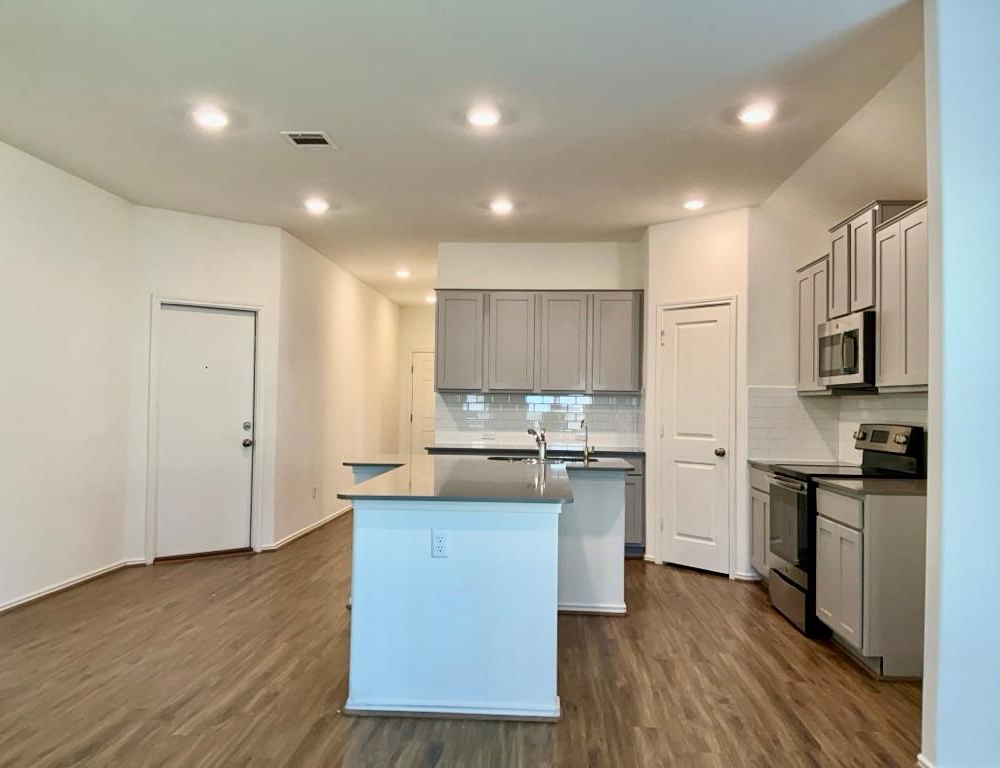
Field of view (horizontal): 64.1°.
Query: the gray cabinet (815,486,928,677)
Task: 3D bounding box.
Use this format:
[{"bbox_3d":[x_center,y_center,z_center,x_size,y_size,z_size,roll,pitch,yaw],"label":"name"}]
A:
[{"bbox_3d":[2.057,0.975,4.092,0.650,0.876,0.685,1,-2,3],"label":"gray cabinet"}]

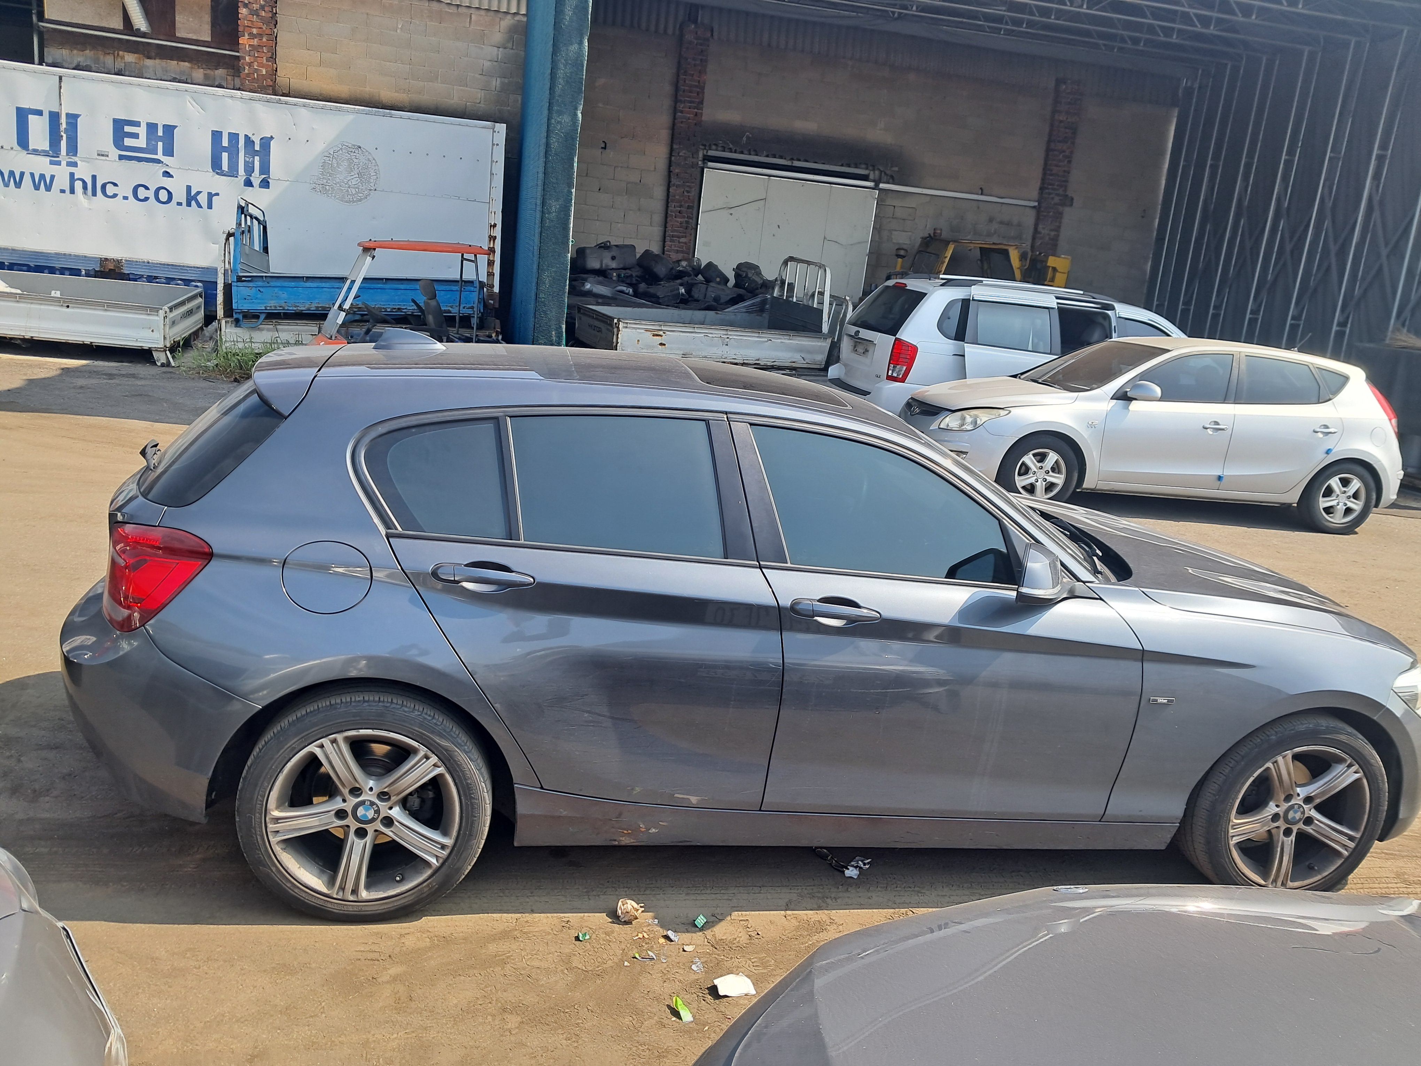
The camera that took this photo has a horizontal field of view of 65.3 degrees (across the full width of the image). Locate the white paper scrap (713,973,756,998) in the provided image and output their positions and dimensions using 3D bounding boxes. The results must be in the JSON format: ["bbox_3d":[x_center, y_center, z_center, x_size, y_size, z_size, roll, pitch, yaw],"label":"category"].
[{"bbox_3d":[0.057,1.127,2.765,0.098,0.027,0.080,1,15,-20],"label":"white paper scrap"}]

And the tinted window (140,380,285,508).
[{"bbox_3d":[-1.438,-0.298,3.345,0.490,0.120,1.120,-38,17,1],"label":"tinted window"}]

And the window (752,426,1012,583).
[{"bbox_3d":[0.469,-0.070,3.013,0.750,0.390,0.050,3,-8,-11],"label":"window"}]

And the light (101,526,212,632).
[{"bbox_3d":[-1.386,0.092,2.772,0.330,0.285,0.280,3,13,-11],"label":"light"}]

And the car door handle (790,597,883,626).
[{"bbox_3d":[0.323,0.205,2.871,0.250,0.068,0.060,3,14,-11],"label":"car door handle"}]

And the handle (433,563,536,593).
[{"bbox_3d":[-0.556,0.109,2.717,0.248,0.072,0.050,3,13,-11],"label":"handle"}]

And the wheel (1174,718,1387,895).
[{"bbox_3d":[1.744,0.826,3.411,0.628,0.628,0.228,2,13,-12],"label":"wheel"}]

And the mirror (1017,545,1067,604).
[{"bbox_3d":[0.843,0.100,2.908,0.125,0.158,0.190,3,14,-11],"label":"mirror"}]

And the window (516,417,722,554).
[{"bbox_3d":[-0.237,-0.125,2.855,0.550,0.345,0.030,3,-11,-11],"label":"window"}]

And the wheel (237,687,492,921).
[{"bbox_3d":[-0.892,0.695,2.910,0.628,0.628,0.228,3,13,-11],"label":"wheel"}]

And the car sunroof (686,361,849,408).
[{"bbox_3d":[0.129,-0.496,3.568,0.460,0.045,0.830,8,13,-12],"label":"car sunroof"}]

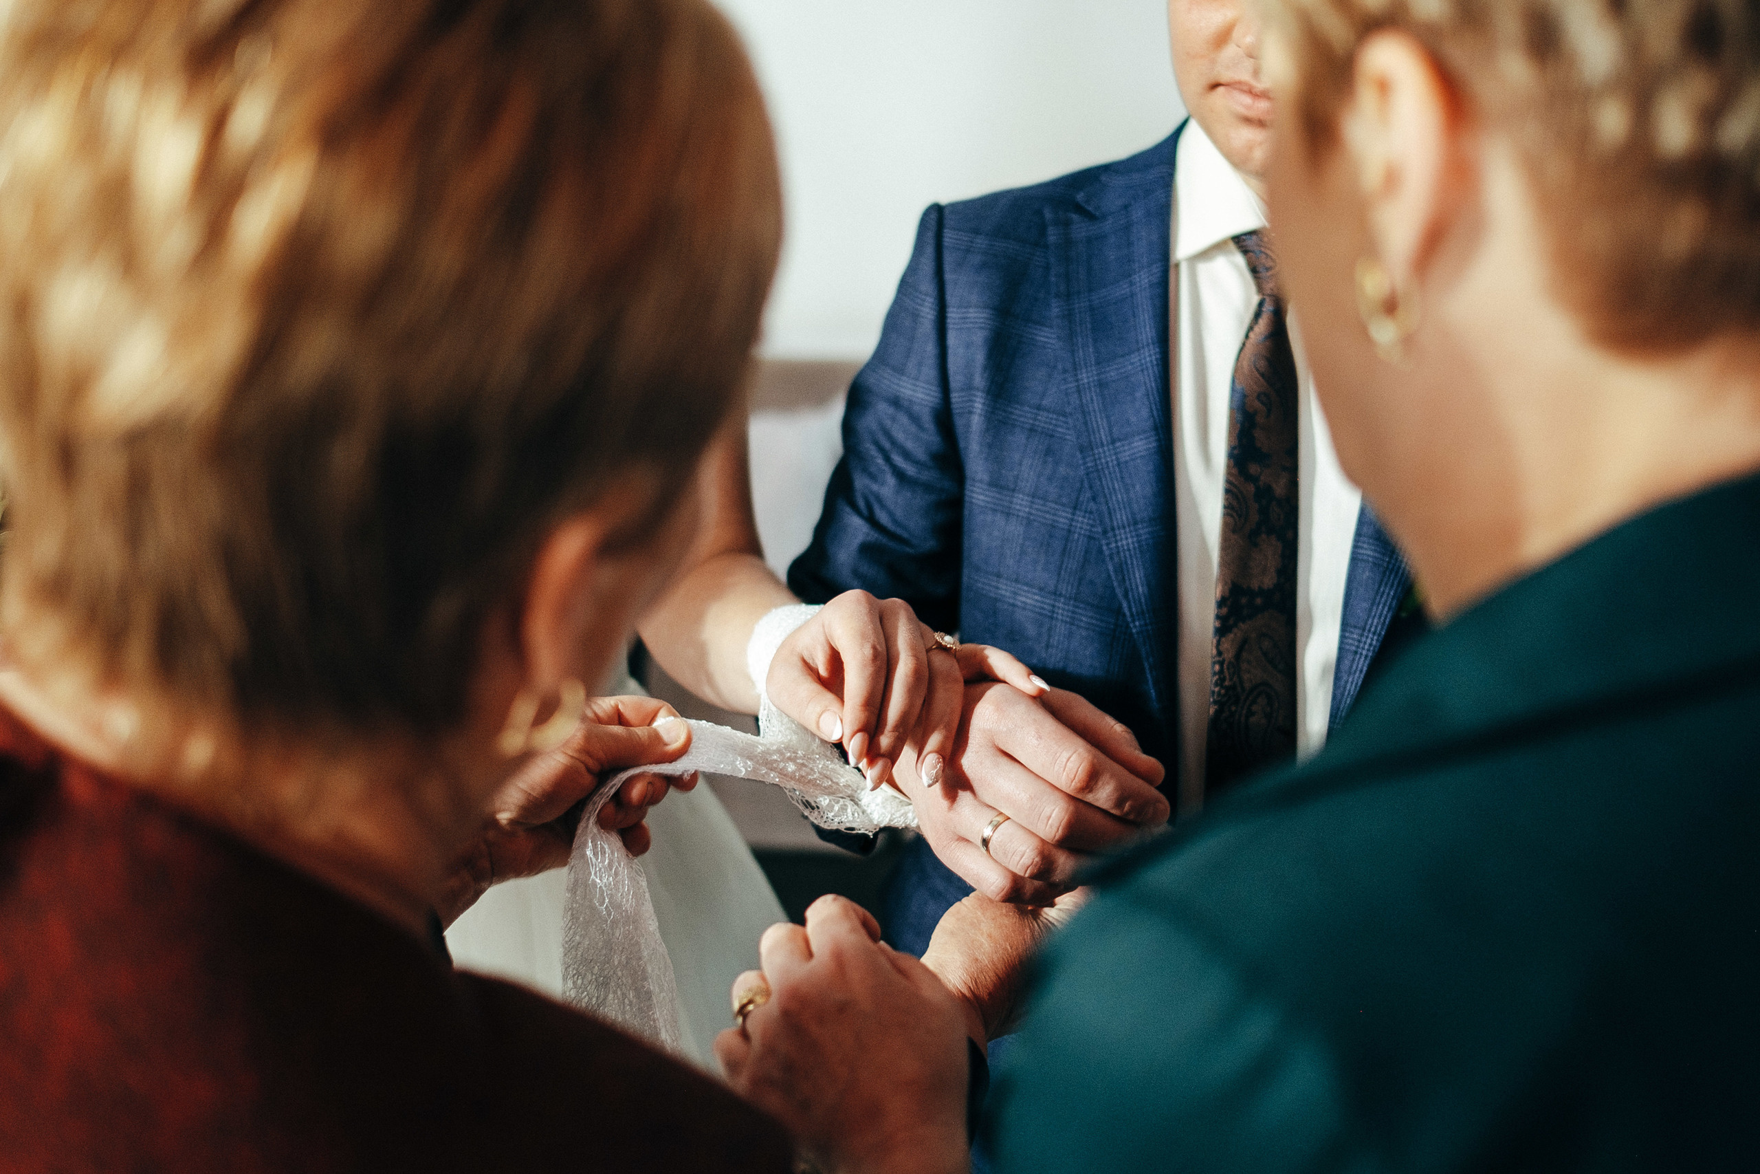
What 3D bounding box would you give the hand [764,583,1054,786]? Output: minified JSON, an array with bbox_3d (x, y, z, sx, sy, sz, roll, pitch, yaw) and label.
[{"bbox_3d":[0.011,0.048,0.800,0.120,0.080,0.090,10,15,40],"label":"hand"}]

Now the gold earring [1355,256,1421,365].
[{"bbox_3d":[0.128,-0.070,0.430,0.006,0.025,0.018,-4,12,-21],"label":"gold earring"}]

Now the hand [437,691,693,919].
[{"bbox_3d":[-0.125,0.087,0.690,0.120,0.085,0.075,-10,15,-40],"label":"hand"}]

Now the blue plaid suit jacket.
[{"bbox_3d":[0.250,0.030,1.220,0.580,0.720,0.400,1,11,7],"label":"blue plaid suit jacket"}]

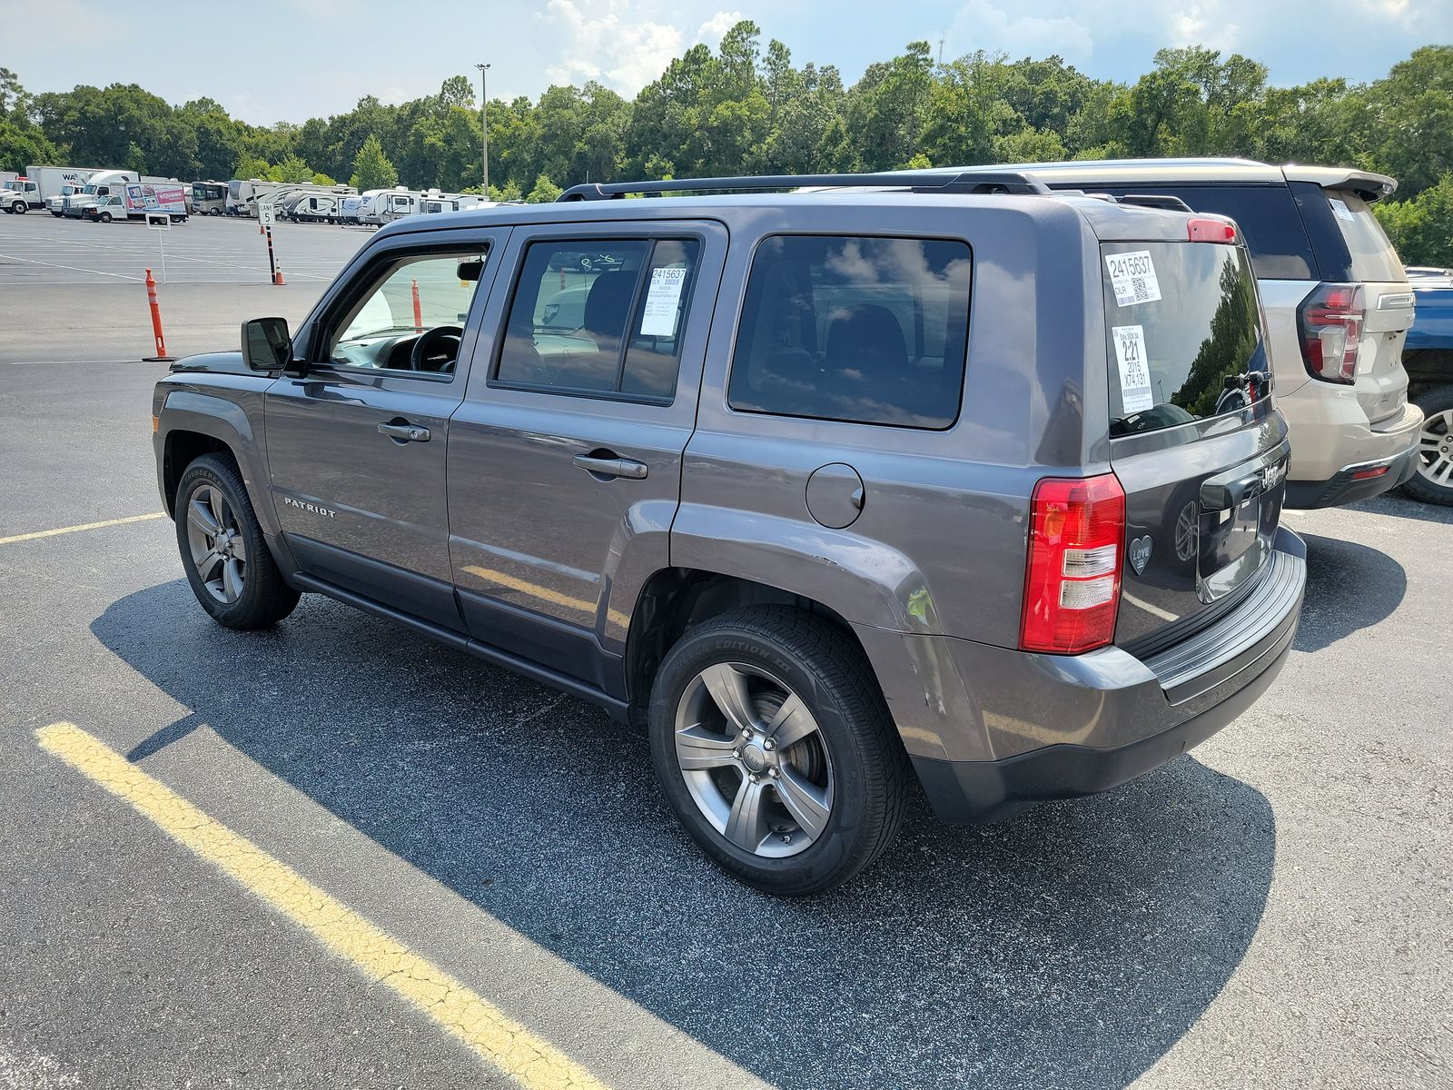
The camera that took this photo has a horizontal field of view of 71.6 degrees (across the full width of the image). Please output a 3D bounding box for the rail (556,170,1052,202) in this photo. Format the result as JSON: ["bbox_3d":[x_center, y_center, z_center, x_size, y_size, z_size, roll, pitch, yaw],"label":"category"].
[{"bbox_3d":[0.077,-0.851,2.415,1.430,0.060,0.050,14,20,37],"label":"rail"}]

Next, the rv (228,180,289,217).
[{"bbox_3d":[-49.194,-38.844,113.890,2.500,3.950,11.600,15,22,39],"label":"rv"}]

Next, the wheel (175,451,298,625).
[{"bbox_3d":[-1.955,-0.025,4.042,0.690,0.690,0.225,14,20,36],"label":"wheel"}]

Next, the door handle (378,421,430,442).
[{"bbox_3d":[-0.949,-0.331,2.971,0.235,0.040,0.045,14,20,37],"label":"door handle"}]

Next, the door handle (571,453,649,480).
[{"bbox_3d":[-0.297,-0.196,2.500,0.255,0.050,0.050,14,20,36],"label":"door handle"}]

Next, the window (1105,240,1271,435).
[{"bbox_3d":[1.143,-0.514,2.404,0.070,0.400,1.270,-5,8,40],"label":"window"}]

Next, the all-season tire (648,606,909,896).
[{"bbox_3d":[0.114,0.498,2.495,0.690,0.690,0.225,14,20,36],"label":"all-season tire"}]

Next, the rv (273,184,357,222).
[{"bbox_3d":[-41.741,-35.585,106.766,2.450,3.100,8.800,15,22,39],"label":"rv"}]

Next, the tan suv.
[{"bbox_3d":[1.224,-1.264,6.377,5.350,1.920,2.060,14,20,36],"label":"tan suv"}]

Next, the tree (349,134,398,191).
[{"bbox_3d":[-45.555,-47.606,130.000,5.800,10.400,5.800,-5,18,-19],"label":"tree"}]

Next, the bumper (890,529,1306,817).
[{"bbox_3d":[1.086,0.247,2.646,0.560,0.440,1.740,14,20,36],"label":"bumper"}]

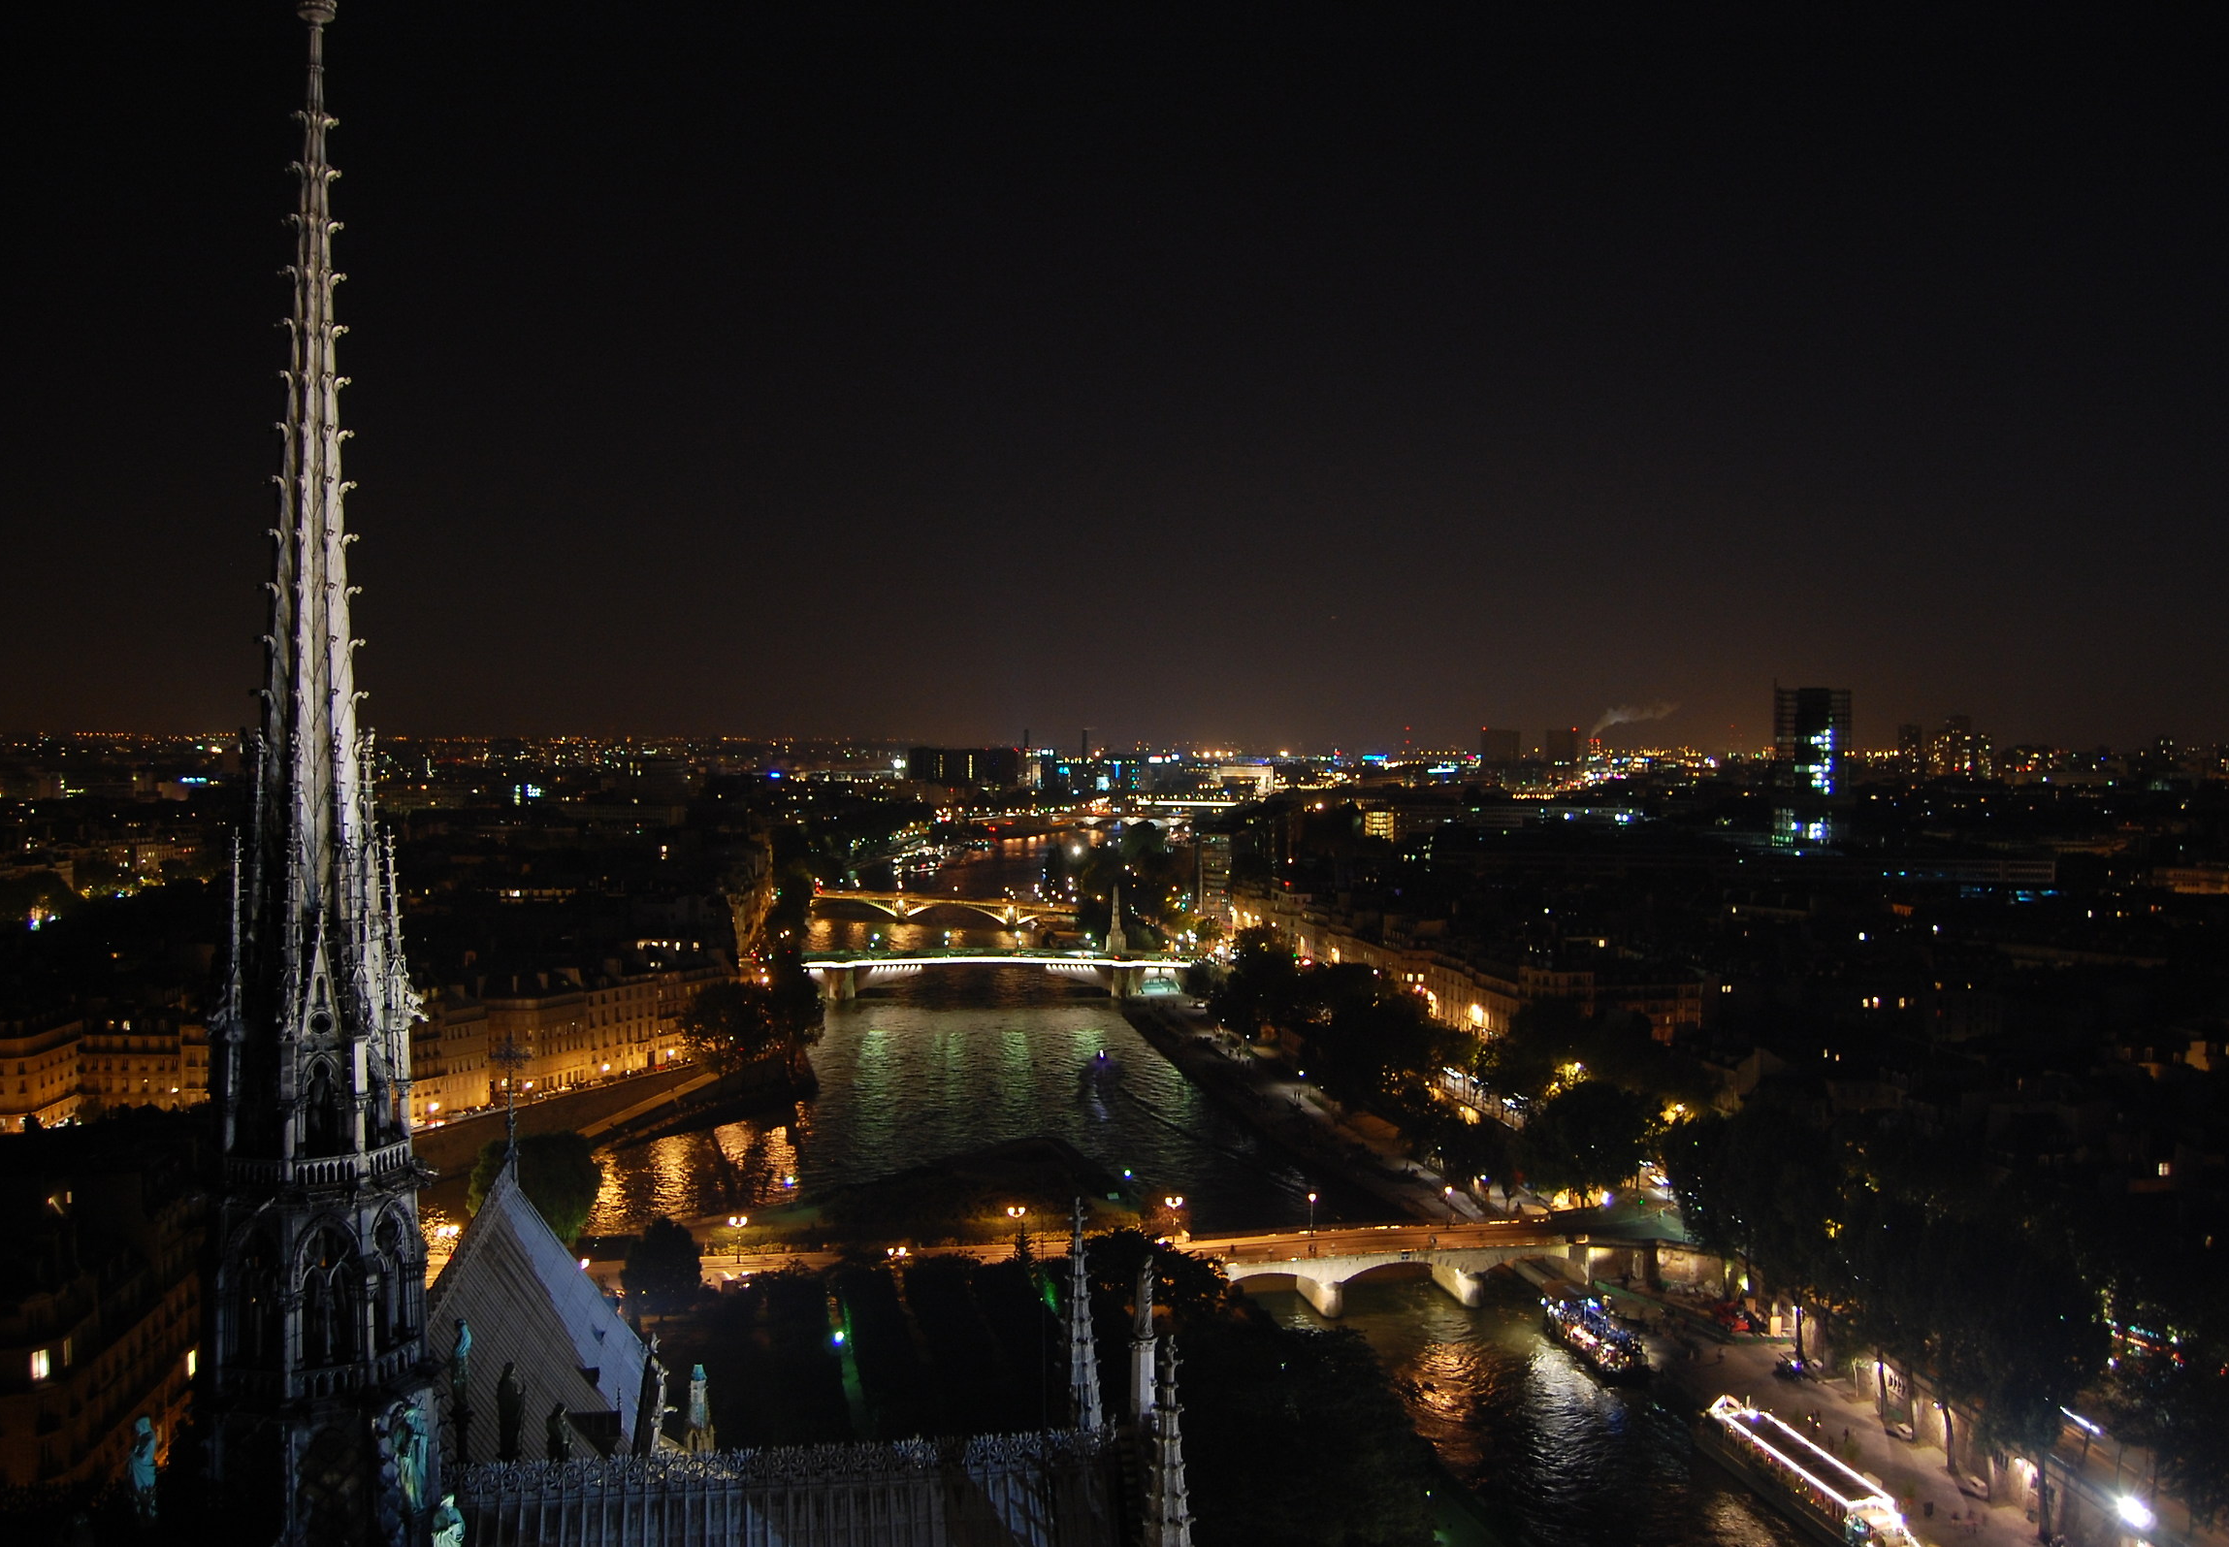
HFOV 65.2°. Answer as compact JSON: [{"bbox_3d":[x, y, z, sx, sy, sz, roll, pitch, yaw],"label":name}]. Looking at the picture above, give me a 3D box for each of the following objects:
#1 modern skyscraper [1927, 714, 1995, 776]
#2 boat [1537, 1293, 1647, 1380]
[{"bbox_3d":[1186.000,-38.522,2449.718,82.000,88.000,45.000,1,1,26],"label":"modern skyscraper"},{"bbox_3d":[59.500,69.862,217.226,6.000,3.800,21.500,0,1,-7],"label":"boat"}]

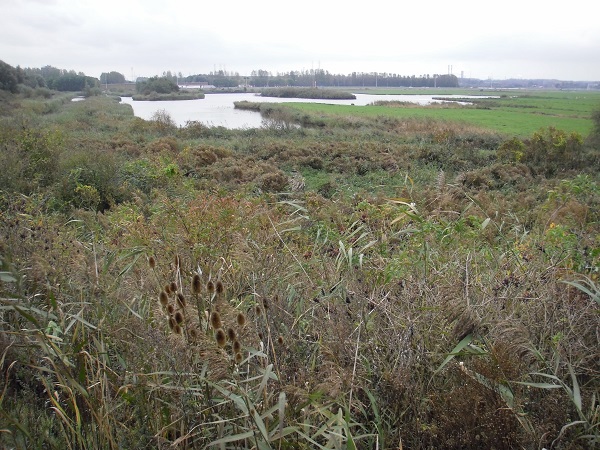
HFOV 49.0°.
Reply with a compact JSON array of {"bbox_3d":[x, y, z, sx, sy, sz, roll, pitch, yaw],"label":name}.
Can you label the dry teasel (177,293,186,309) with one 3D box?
[{"bbox_3d":[-0.471,0.301,2.620,0.030,0.067,0.030,-22,12,-12],"label":"dry teasel"}]

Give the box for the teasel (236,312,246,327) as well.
[{"bbox_3d":[-0.233,0.376,2.620,0.032,0.053,0.032,-2,12,-5],"label":"teasel"}]

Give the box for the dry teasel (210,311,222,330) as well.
[{"bbox_3d":[-0.329,0.377,2.600,0.037,0.073,0.037,-11,12,-9],"label":"dry teasel"}]

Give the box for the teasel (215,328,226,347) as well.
[{"bbox_3d":[-0.310,0.446,2.600,0.038,0.074,0.038,-9,12,-8],"label":"teasel"}]

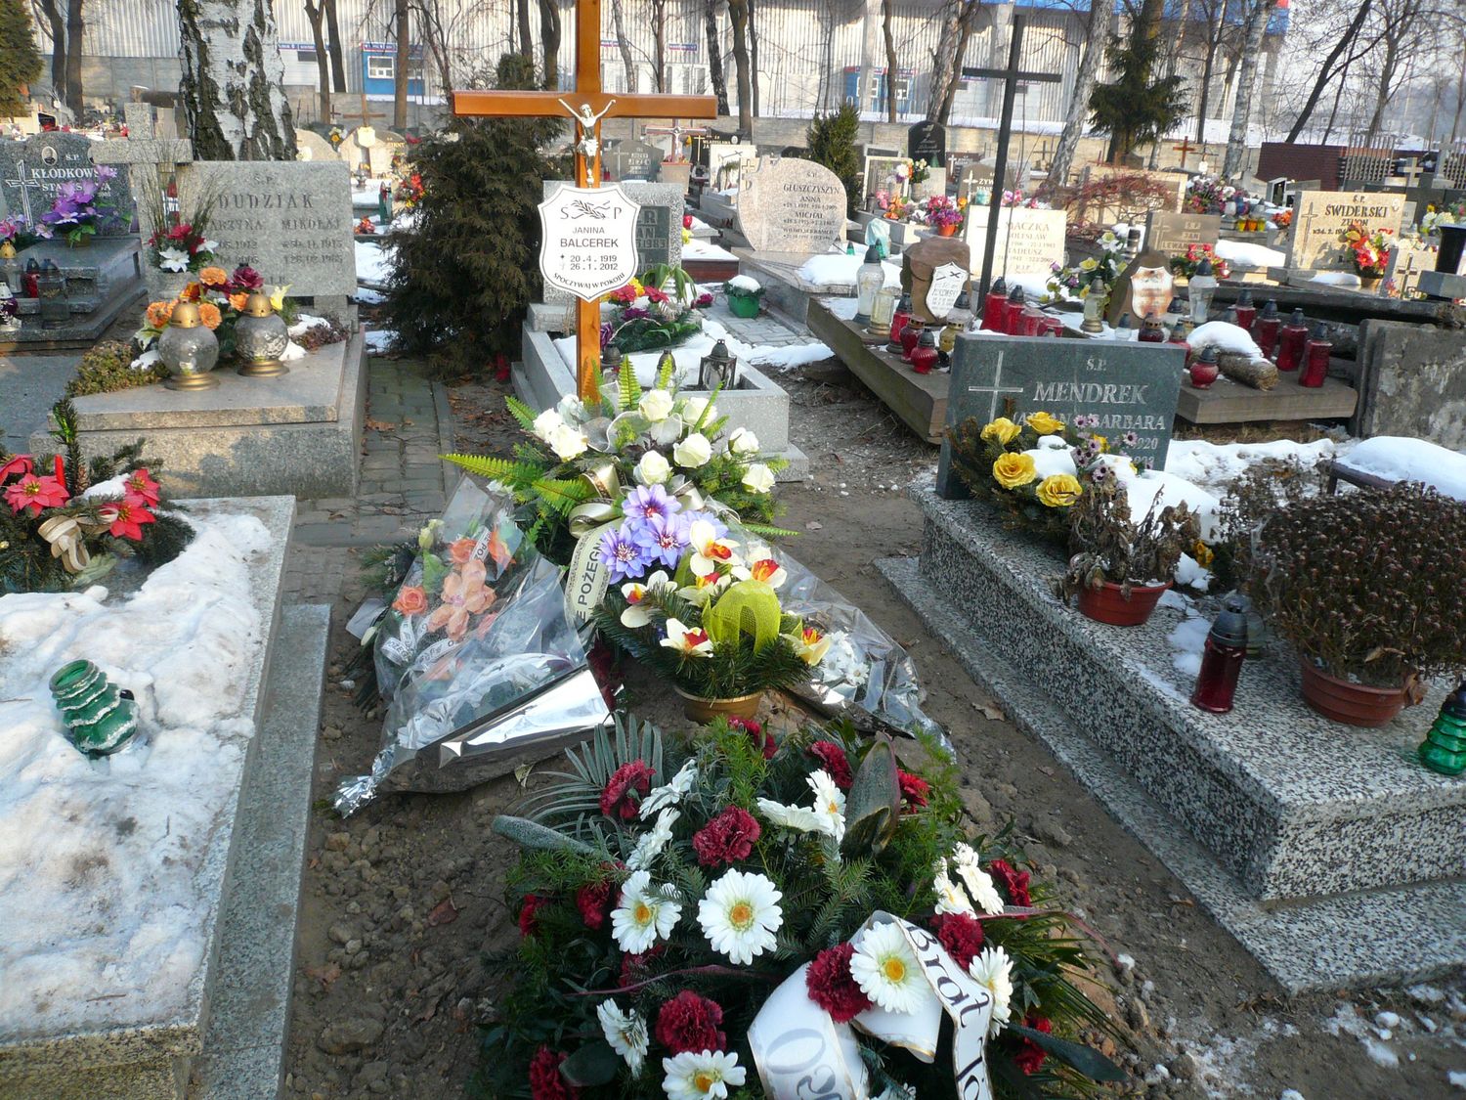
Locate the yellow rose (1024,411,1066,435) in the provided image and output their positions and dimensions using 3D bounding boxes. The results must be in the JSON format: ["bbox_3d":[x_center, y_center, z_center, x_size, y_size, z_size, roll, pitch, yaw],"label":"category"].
[{"bbox_3d":[0.953,-0.388,3.622,0.118,0.055,0.118,9,25,14],"label":"yellow rose"}]

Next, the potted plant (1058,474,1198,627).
[{"bbox_3d":[0.950,-0.010,2.832,0.300,0.320,0.270,-4,23,-15],"label":"potted plant"}]

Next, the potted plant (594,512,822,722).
[{"bbox_3d":[-0.065,0.144,2.741,0.460,0.370,0.360,-3,23,-15],"label":"potted plant"}]

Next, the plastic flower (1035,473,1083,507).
[{"bbox_3d":[0.858,-0.157,3.124,0.112,0.080,0.075,9,23,15],"label":"plastic flower"}]

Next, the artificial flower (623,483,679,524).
[{"bbox_3d":[-0.183,-0.101,2.650,0.130,0.055,0.130,1,64,-4],"label":"artificial flower"}]

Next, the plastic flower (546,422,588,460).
[{"bbox_3d":[-0.429,-0.283,3.081,0.105,0.090,0.085,-1,23,-8],"label":"plastic flower"}]

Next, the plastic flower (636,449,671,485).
[{"bbox_3d":[-0.203,-0.213,3.038,0.085,0.088,0.080,-3,-3,-15],"label":"plastic flower"}]

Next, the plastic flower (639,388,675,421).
[{"bbox_3d":[-0.197,-0.377,3.082,0.086,0.082,0.080,-3,-3,-15],"label":"plastic flower"}]

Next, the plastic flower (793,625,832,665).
[{"bbox_3d":[0.177,0.212,2.641,0.087,0.080,0.065,4,22,4],"label":"plastic flower"}]

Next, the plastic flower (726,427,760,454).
[{"bbox_3d":[0.027,-0.292,3.150,0.082,0.068,0.078,-3,-3,-15],"label":"plastic flower"}]

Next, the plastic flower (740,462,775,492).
[{"bbox_3d":[0.063,-0.185,3.039,0.088,0.075,0.080,3,22,1],"label":"plastic flower"}]

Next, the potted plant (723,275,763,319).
[{"bbox_3d":[0.066,-1.579,7.324,0.240,0.250,0.240,-4,23,-15],"label":"potted plant"}]

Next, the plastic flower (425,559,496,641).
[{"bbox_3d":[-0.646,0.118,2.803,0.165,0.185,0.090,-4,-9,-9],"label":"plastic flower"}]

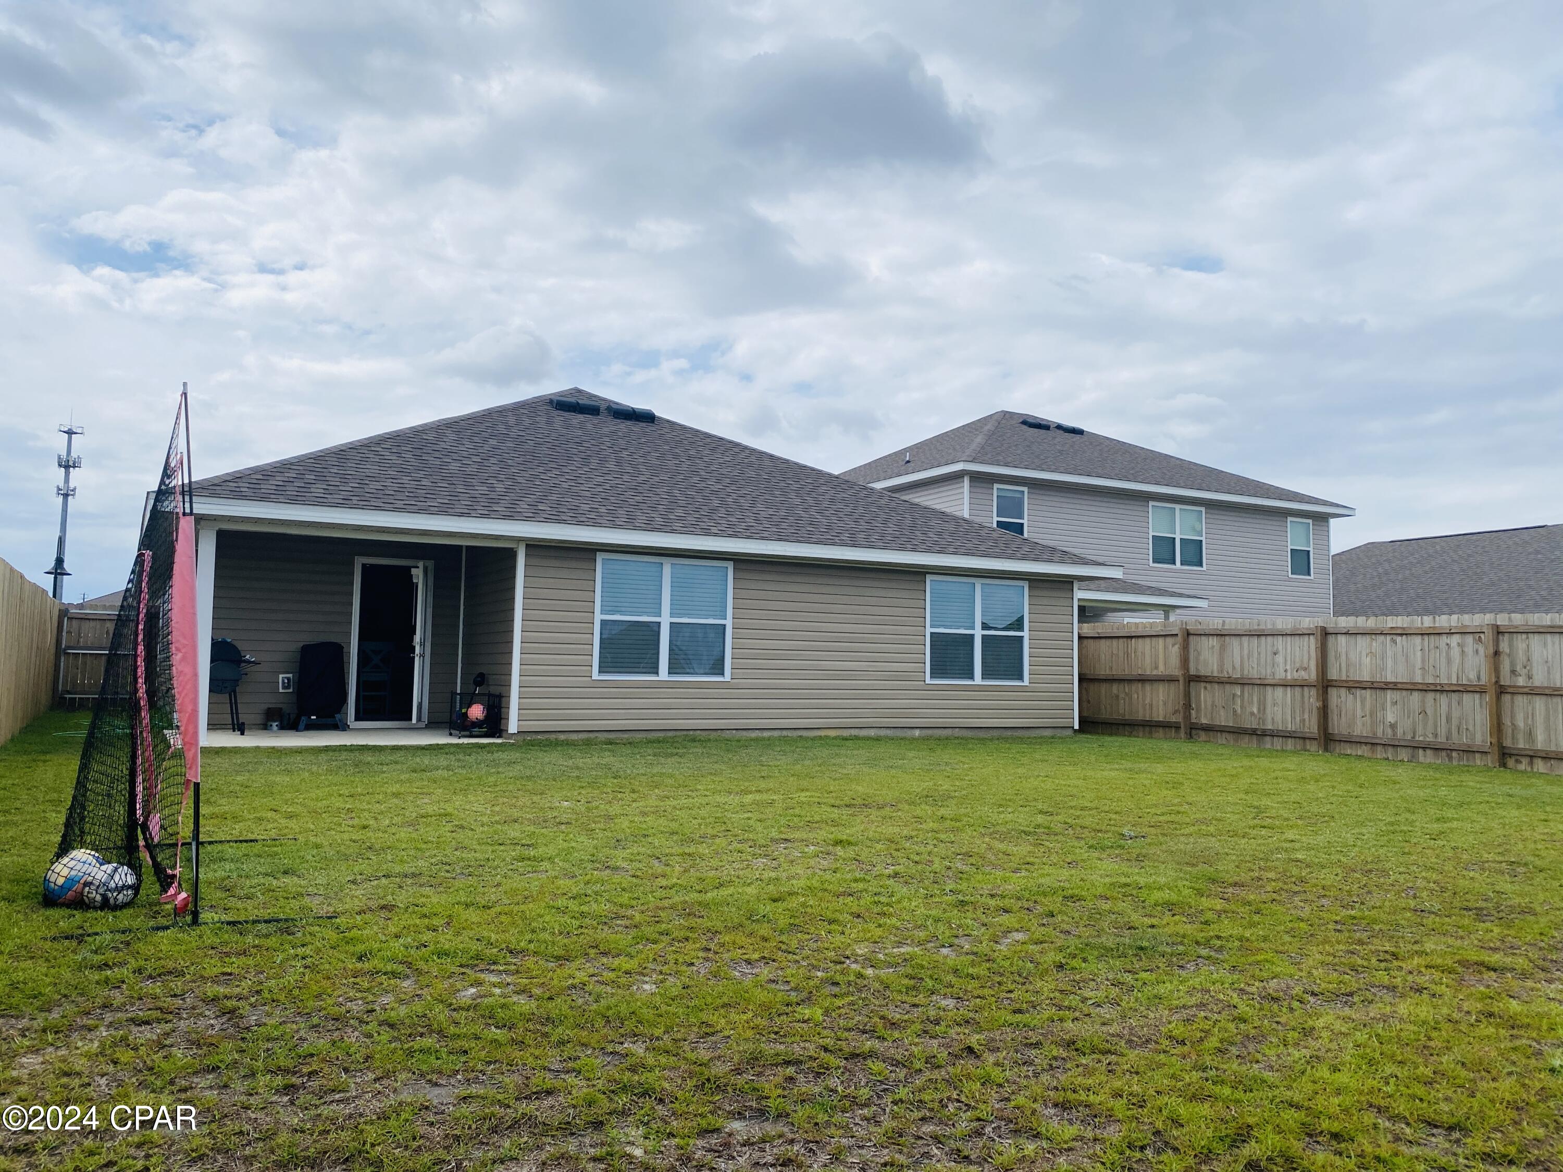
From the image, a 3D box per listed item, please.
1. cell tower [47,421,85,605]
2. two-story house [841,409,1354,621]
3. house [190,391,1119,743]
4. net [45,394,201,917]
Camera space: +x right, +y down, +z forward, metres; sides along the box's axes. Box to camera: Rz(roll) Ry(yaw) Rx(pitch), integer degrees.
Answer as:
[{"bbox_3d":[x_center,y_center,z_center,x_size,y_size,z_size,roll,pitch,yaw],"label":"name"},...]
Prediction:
[{"bbox_3d":[-136.890,-9.740,224.349,4.300,43.300,4.300,3,-4,-29],"label":"cell tower"},{"bbox_3d":[7.119,-0.885,32.834,13.254,8.259,14.680,3,-4,-29],"label":"two-story house"},{"bbox_3d":[-5.029,-0.501,22.991,13.326,5.817,18.481,3,-4,-29],"label":"house"},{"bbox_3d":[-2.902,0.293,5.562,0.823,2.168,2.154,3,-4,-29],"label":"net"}]

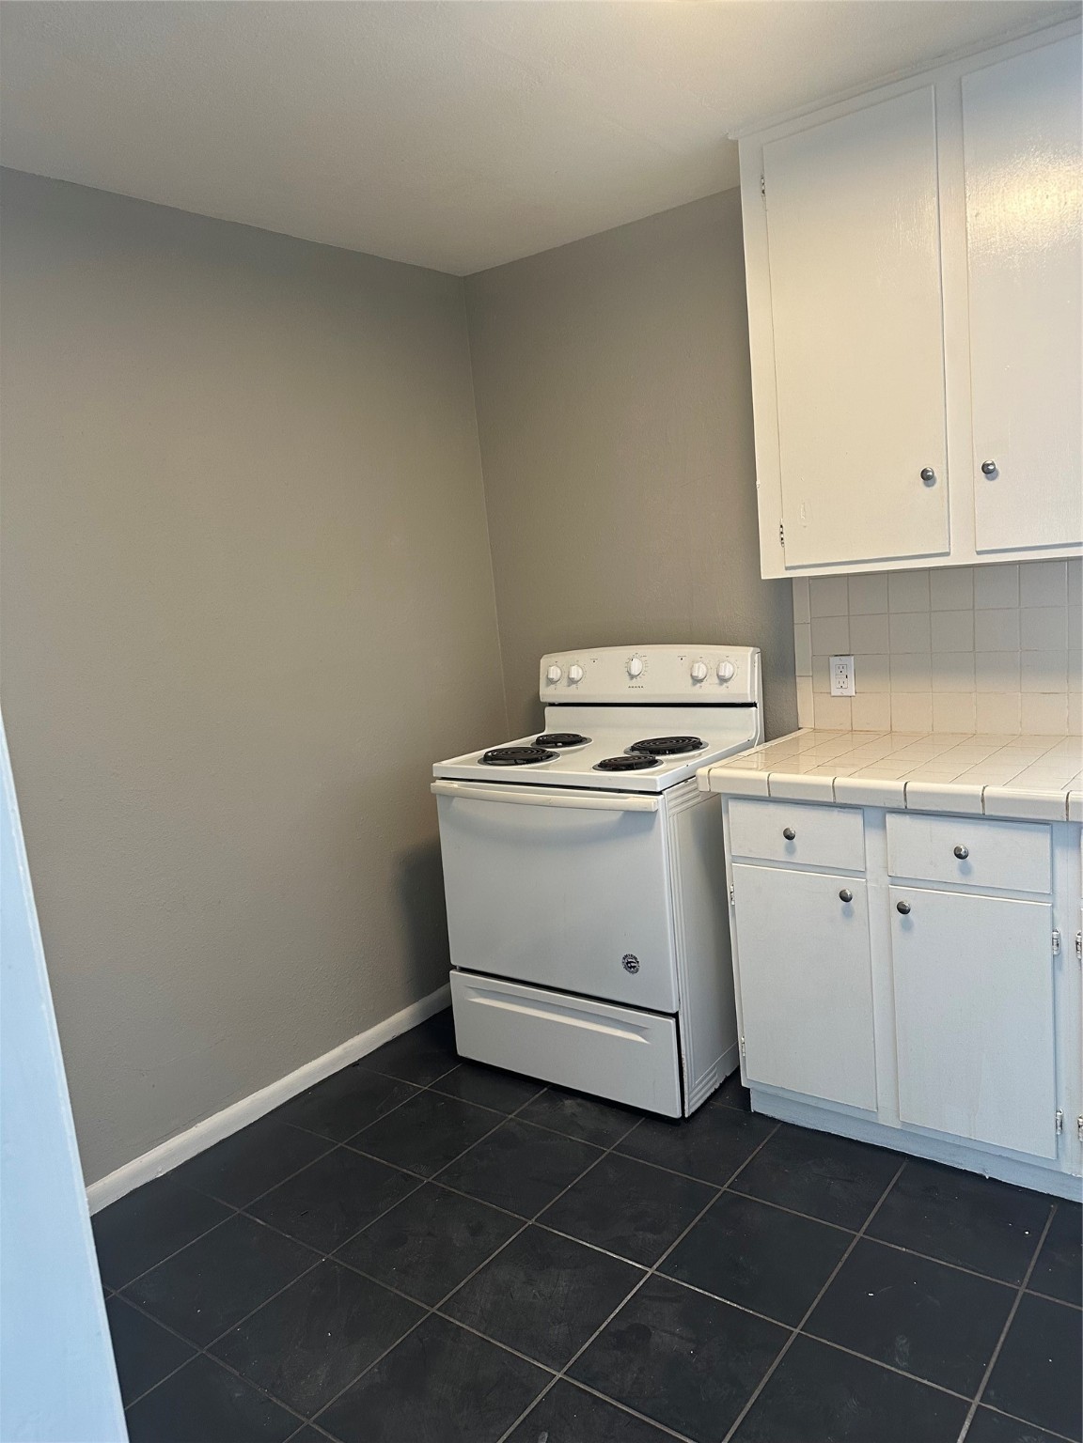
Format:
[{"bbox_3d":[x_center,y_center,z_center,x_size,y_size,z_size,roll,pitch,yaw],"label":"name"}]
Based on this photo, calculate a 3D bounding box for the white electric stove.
[{"bbox_3d":[0.193,0.399,2.932,0.757,1.185,0.662,1,10,38],"label":"white electric stove"}]

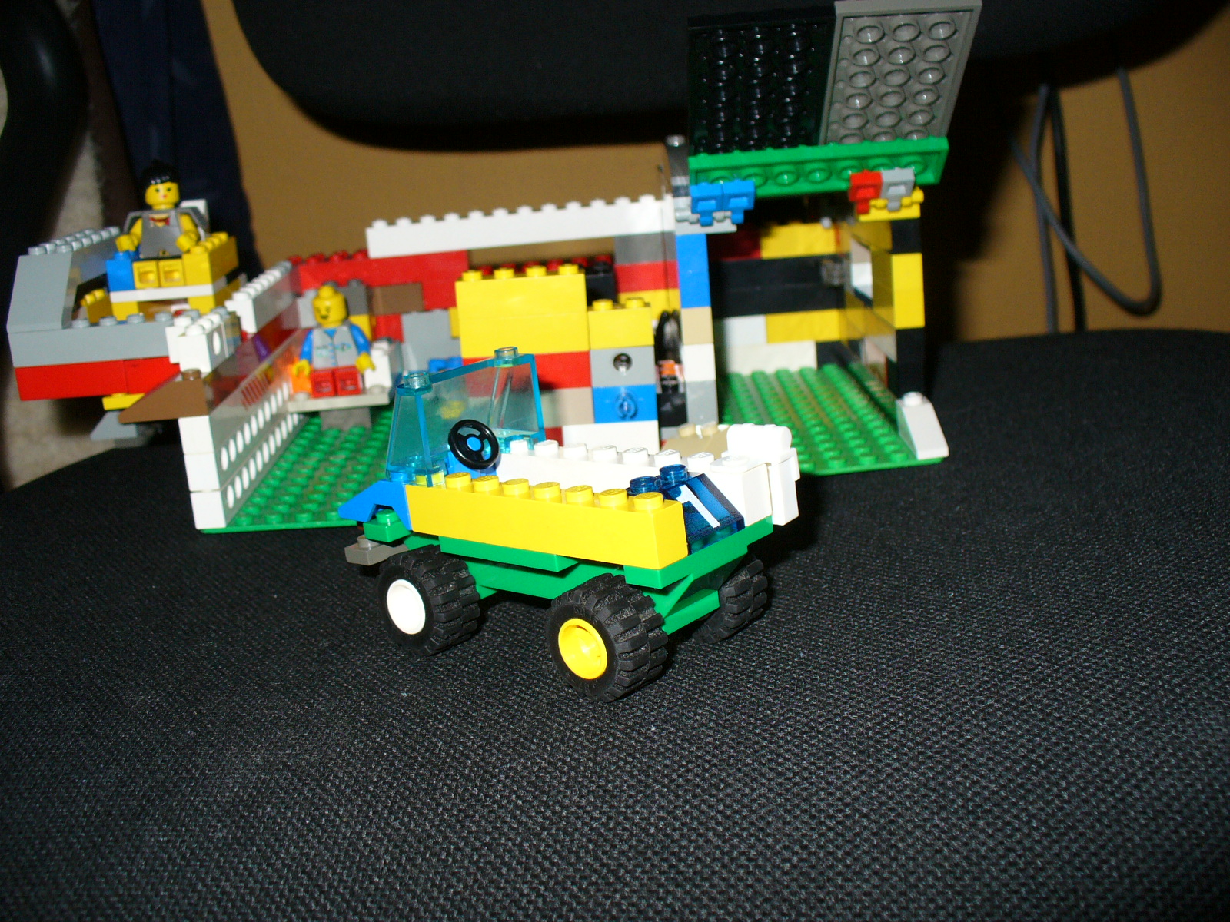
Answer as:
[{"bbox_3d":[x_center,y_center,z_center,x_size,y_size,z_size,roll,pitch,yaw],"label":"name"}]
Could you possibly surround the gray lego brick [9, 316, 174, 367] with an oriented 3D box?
[{"bbox_3d":[-0.137,-0.034,0.367,0.062,0.011,0.008,-4,17,0],"label":"gray lego brick"}]

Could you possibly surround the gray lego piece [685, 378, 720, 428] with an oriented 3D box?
[{"bbox_3d":[0.024,-0.014,0.356,0.008,0.019,0.009,-5,15,1],"label":"gray lego piece"}]

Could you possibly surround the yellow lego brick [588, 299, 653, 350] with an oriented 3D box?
[{"bbox_3d":[0.001,-0.035,0.332,0.016,0.011,0.008,-4,15,0],"label":"yellow lego brick"}]

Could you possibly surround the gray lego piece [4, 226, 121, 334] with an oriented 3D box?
[{"bbox_3d":[-0.161,-0.055,0.395,0.016,0.021,0.074,-4,16,0],"label":"gray lego piece"}]

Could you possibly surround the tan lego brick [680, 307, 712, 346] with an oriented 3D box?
[{"bbox_3d":[0.021,-0.036,0.338,0.008,0.011,0.010,-4,16,0],"label":"tan lego brick"}]

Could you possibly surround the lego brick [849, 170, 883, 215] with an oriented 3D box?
[{"bbox_3d":[0.064,-0.070,0.339,0.008,0.004,0.013,-3,-20,4],"label":"lego brick"}]

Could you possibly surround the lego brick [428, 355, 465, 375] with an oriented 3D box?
[{"bbox_3d":[-0.049,-0.027,0.388,0.014,0.009,0.010,-4,15,0],"label":"lego brick"}]

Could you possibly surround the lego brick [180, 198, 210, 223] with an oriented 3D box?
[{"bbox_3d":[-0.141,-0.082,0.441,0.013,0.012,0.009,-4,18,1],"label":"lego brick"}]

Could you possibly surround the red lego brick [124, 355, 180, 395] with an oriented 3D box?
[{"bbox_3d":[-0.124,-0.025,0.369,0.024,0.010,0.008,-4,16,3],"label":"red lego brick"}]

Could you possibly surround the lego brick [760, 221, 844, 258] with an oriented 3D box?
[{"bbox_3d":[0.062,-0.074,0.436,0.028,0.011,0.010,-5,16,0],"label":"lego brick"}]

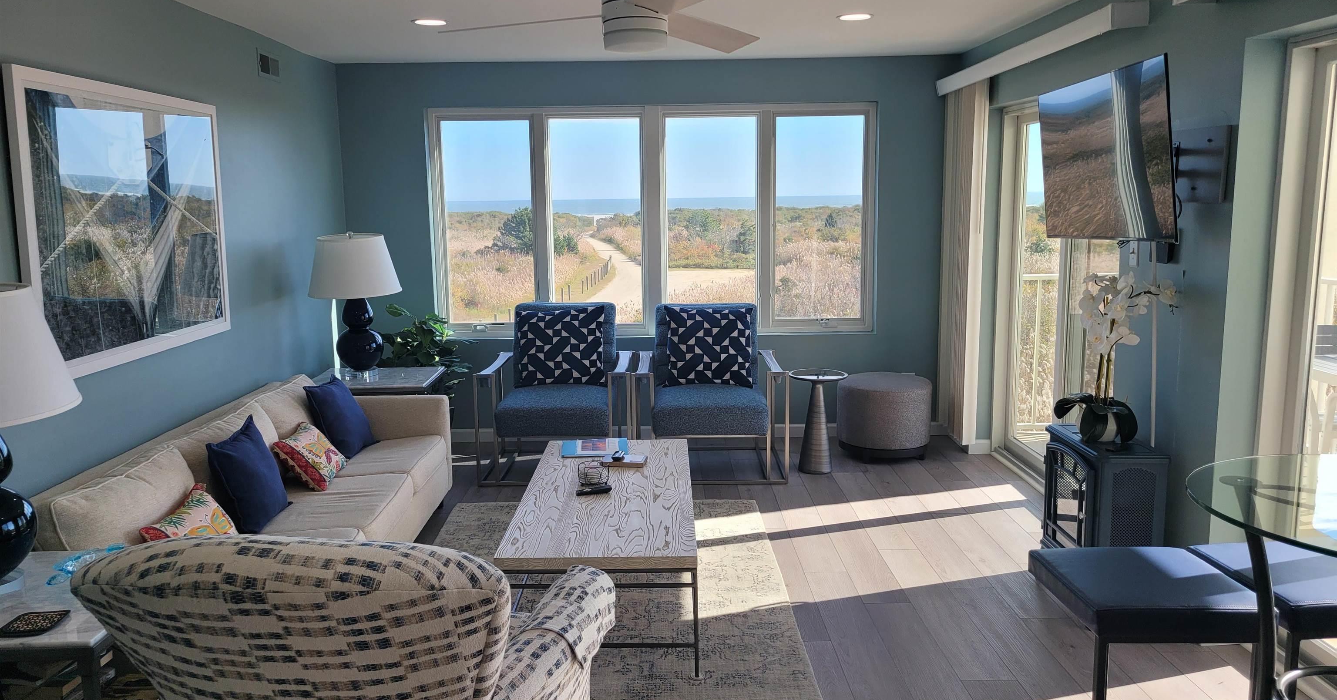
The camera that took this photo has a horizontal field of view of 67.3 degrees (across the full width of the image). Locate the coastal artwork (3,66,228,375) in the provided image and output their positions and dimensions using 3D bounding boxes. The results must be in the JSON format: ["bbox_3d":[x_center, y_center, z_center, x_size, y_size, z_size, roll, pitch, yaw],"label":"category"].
[{"bbox_3d":[-1.962,-0.464,3.726,0.040,0.982,1.392,-1,9,0],"label":"coastal artwork"}]

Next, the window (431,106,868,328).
[{"bbox_3d":[-0.079,-0.804,6.292,2.739,1.411,0.109,-1,9,0],"label":"window"}]

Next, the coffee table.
[{"bbox_3d":[-0.238,0.770,4.119,0.668,0.423,1.617,-1,9,0],"label":"coffee table"}]

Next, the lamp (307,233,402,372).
[{"bbox_3d":[-1.776,-0.259,5.699,0.508,0.824,0.508,-1,9,0],"label":"lamp"}]

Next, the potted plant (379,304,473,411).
[{"bbox_3d":[-1.434,0.191,5.990,0.553,0.933,0.553,-1,9,0],"label":"potted plant"}]

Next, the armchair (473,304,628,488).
[{"bbox_3d":[-0.623,0.221,5.750,0.829,0.923,0.809,-1,9,0],"label":"armchair"}]

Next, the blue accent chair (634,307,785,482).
[{"bbox_3d":[0.233,0.231,5.983,0.867,0.933,0.849,-1,9,0],"label":"blue accent chair"}]

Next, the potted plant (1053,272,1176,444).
[{"bbox_3d":[1.658,0.032,3.844,0.345,0.659,0.424,-1,9,0],"label":"potted plant"}]

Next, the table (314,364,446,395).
[{"bbox_3d":[-1.665,0.456,5.733,0.711,0.602,0.654,-1,9,0],"label":"table"}]

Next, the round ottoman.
[{"bbox_3d":[1.337,0.422,6.224,0.567,0.460,0.567,-1,9,0],"label":"round ottoman"}]

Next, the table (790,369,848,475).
[{"bbox_3d":[0.873,0.423,5.877,0.344,0.573,0.344,-1,9,0],"label":"table"}]

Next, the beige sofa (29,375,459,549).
[{"bbox_3d":[-1.518,0.607,3.950,0.849,0.721,2.359,-1,9,0],"label":"beige sofa"}]

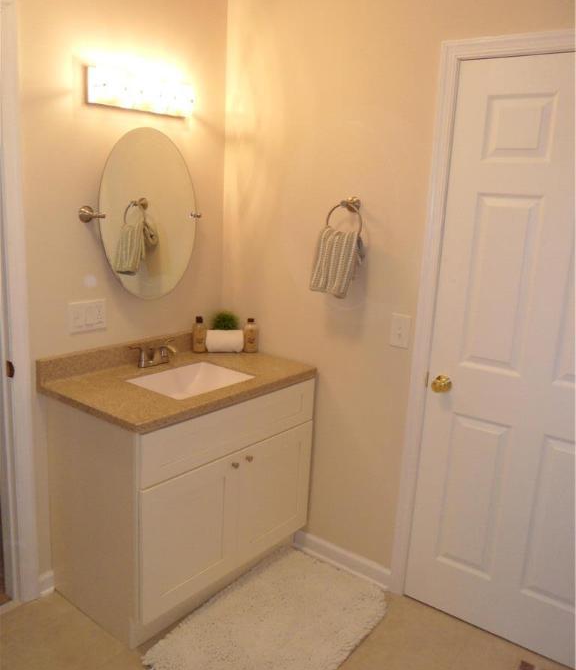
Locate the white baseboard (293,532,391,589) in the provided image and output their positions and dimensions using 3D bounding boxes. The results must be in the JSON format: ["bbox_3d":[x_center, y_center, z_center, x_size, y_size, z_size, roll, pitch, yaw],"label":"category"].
[{"bbox_3d":[0.230,0.980,2.646,0.520,0.084,0.018,12,16,37],"label":"white baseboard"}]

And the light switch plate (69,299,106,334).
[{"bbox_3d":[-0.769,-0.072,2.318,0.009,0.115,0.160,12,16,37],"label":"light switch plate"}]

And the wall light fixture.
[{"bbox_3d":[-0.560,-0.916,2.285,0.085,0.130,0.500,12,16,37],"label":"wall light fixture"}]

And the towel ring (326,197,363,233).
[{"bbox_3d":[0.228,-0.434,2.287,0.160,0.180,0.075,12,15,36],"label":"towel ring"}]

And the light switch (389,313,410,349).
[{"bbox_3d":[0.421,-0.011,2.253,0.075,0.123,0.009,12,15,36],"label":"light switch"}]

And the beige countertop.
[{"bbox_3d":[-0.386,0.131,2.324,0.560,0.117,0.929,12,15,36],"label":"beige countertop"}]

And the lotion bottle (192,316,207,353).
[{"bbox_3d":[-0.387,0.001,2.657,0.057,0.162,0.048,1,12,-6],"label":"lotion bottle"}]

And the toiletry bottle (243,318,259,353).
[{"bbox_3d":[-0.169,0.009,2.684,0.055,0.156,0.048,1,12,-6],"label":"toiletry bottle"}]

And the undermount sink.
[{"bbox_3d":[-0.378,0.236,2.360,0.305,0.135,0.400,12,16,37],"label":"undermount sink"}]

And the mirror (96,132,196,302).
[{"bbox_3d":[-0.545,-0.471,2.382,0.022,0.668,0.487,10,15,37],"label":"mirror"}]

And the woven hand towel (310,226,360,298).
[{"bbox_3d":[0.188,-0.277,2.279,0.170,0.255,0.115,12,15,36],"label":"woven hand towel"}]

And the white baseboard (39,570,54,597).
[{"bbox_3d":[-0.924,0.961,2.302,0.016,0.094,0.060,12,15,36],"label":"white baseboard"}]

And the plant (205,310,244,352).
[{"bbox_3d":[-0.294,-0.025,2.793,0.168,0.196,0.120,0,13,-11],"label":"plant"}]

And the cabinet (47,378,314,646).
[{"bbox_3d":[-0.418,0.598,2.501,0.570,0.832,0.932,12,16,37],"label":"cabinet"}]

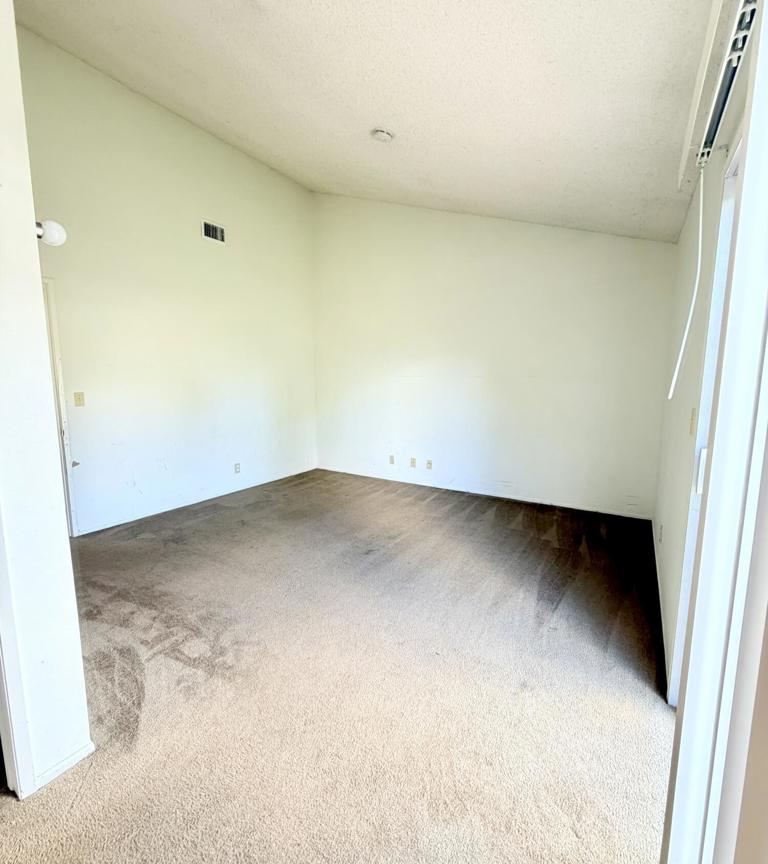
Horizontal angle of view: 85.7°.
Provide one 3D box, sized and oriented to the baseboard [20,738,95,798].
[{"bbox_3d":[-1.105,1.129,1.404,0.018,0.058,0.201,5,9,31],"label":"baseboard"}]

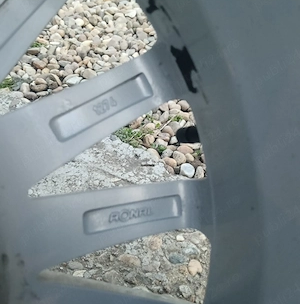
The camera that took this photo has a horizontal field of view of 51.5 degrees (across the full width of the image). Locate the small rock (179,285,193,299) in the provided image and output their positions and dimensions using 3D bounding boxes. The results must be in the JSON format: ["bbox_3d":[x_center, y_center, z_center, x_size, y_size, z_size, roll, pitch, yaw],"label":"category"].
[{"bbox_3d":[0.049,0.195,0.431,0.019,0.013,0.019,0,45,0],"label":"small rock"}]

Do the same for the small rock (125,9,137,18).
[{"bbox_3d":[-0.053,-0.380,0.856,0.030,0.015,0.032,0,53,0],"label":"small rock"}]

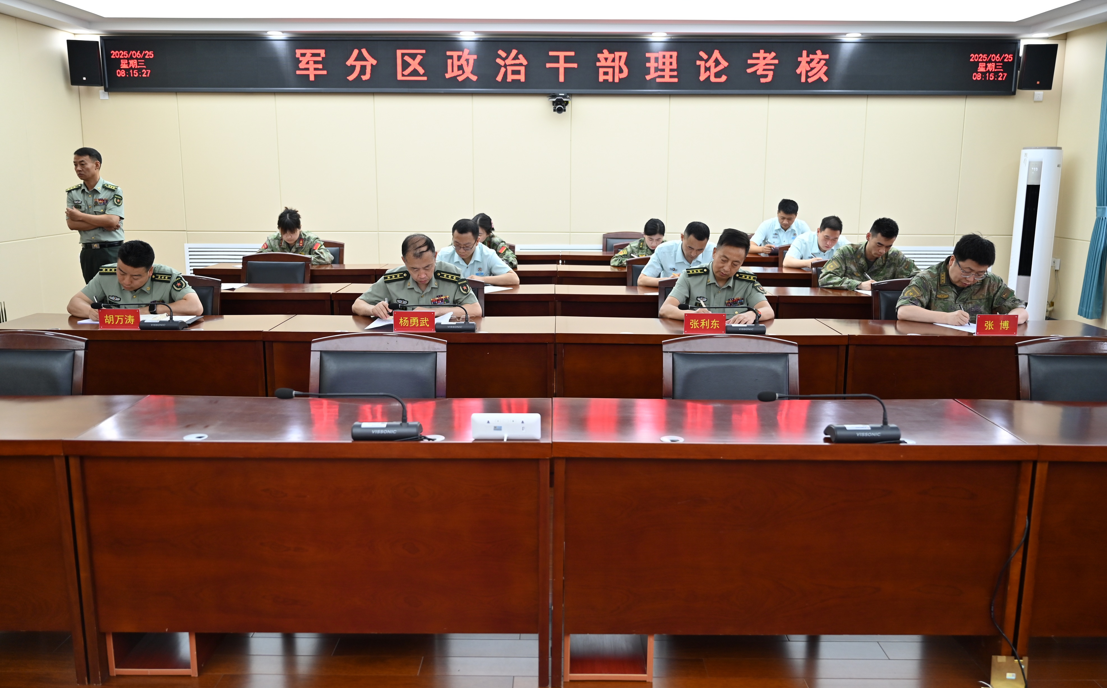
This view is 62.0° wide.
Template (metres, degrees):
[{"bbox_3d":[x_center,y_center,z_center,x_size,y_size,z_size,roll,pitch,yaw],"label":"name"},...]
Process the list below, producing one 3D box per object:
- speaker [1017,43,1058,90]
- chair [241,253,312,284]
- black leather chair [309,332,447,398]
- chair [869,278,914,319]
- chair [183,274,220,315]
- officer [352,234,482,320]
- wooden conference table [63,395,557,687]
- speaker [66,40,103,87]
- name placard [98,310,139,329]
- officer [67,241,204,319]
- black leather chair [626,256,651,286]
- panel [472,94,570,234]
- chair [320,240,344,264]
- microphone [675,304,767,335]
[{"bbox_3d":[4.715,-2.688,8.976,0.300,0.430,0.260,4,16,17],"label":"speaker"},{"bbox_3d":[-1.947,-0.126,6.318,0.500,0.955,0.580,0,11,0],"label":"chair"},{"bbox_3d":[-0.634,0.475,3.174,0.500,0.955,0.580,0,11,0],"label":"black leather chair"},{"bbox_3d":[2.054,0.126,5.072,0.530,0.940,0.580,0,11,1],"label":"chair"},{"bbox_3d":[-2.093,0.124,4.991,0.500,0.955,0.580,0,11,0],"label":"chair"},{"bbox_3d":[-0.723,0.009,5.010,0.690,1.200,0.780,0,11,0],"label":"officer"},{"bbox_3d":[-0.708,0.602,2.972,1.410,0.760,0.510,0,11,1],"label":"wooden conference table"},{"bbox_3d":[-4.549,-2.721,8.945,0.270,0.420,0.250,-4,15,-21],"label":"speaker"},{"bbox_3d":[-2.092,-0.120,4.462,0.200,0.094,0.050,0,11,1],"label":"name placard"},{"bbox_3d":[-2.212,0.027,4.952,0.710,1.160,0.720,0,11,0],"label":"officer"},{"bbox_3d":[0.785,-0.138,6.509,0.520,0.940,0.590,0,11,0],"label":"black leather chair"},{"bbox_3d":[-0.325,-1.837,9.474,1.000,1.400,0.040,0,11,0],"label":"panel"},{"bbox_3d":[-1.981,-0.354,7.526,0.500,0.955,0.580,0,11,0],"label":"chair"},{"bbox_3d":[0.806,-0.124,4.478,0.430,0.130,0.130,0,11,1],"label":"microphone"}]

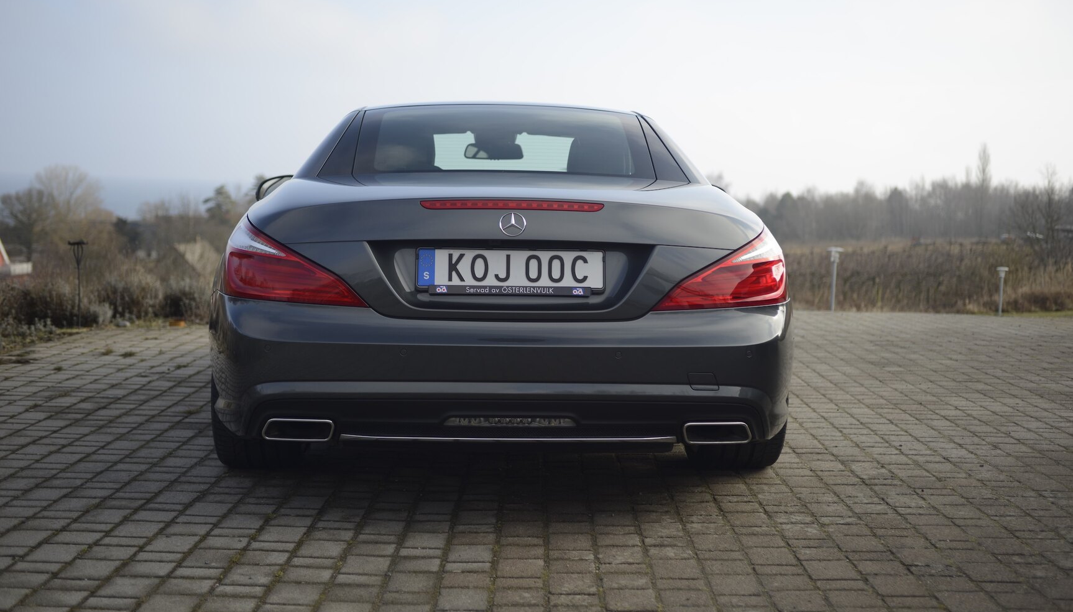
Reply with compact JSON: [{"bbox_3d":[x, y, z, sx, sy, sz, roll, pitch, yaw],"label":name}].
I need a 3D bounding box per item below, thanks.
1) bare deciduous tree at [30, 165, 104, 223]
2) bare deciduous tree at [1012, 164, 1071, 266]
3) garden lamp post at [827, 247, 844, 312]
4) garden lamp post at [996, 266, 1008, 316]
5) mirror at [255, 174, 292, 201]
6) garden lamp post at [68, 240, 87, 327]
[{"bbox_3d":[-40.082,-7.982,112.000,6.100,8.400,6.100,1,5,0],"label":"bare deciduous tree"},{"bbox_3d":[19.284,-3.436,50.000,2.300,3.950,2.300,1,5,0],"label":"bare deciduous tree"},{"bbox_3d":[2.779,-0.234,12.200,0.160,0.630,0.160,1,5,0],"label":"garden lamp post"},{"bbox_3d":[5.747,-0.179,16.200,0.158,0.620,0.158,1,5,0],"label":"garden lamp post"},{"bbox_3d":[-1.121,-0.503,5.810,0.240,0.160,0.150,1,6,-6],"label":"mirror"},{"bbox_3d":[-3.130,-0.149,8.950,0.135,0.600,0.135,1,5,0],"label":"garden lamp post"}]

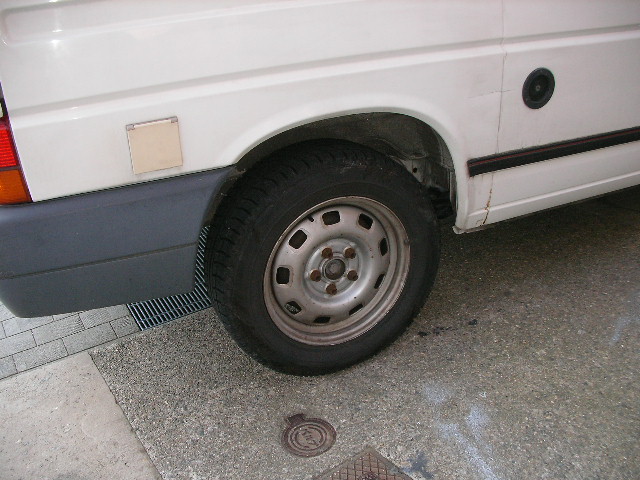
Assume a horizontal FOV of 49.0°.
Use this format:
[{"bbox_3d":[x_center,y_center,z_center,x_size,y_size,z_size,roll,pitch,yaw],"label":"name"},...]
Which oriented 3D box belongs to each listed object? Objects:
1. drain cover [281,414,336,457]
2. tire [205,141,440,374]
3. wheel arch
[{"bbox_3d":[-0.031,0.480,1.725,0.138,0.020,0.158,-13,27,-22],"label":"drain cover"},{"bbox_3d":[0.018,0.056,1.888,0.640,0.640,0.205,-13,27,-22],"label":"tire"},{"bbox_3d":[0.000,-0.157,1.773,0.710,0.370,0.250,-13,27,-22],"label":"wheel arch"}]

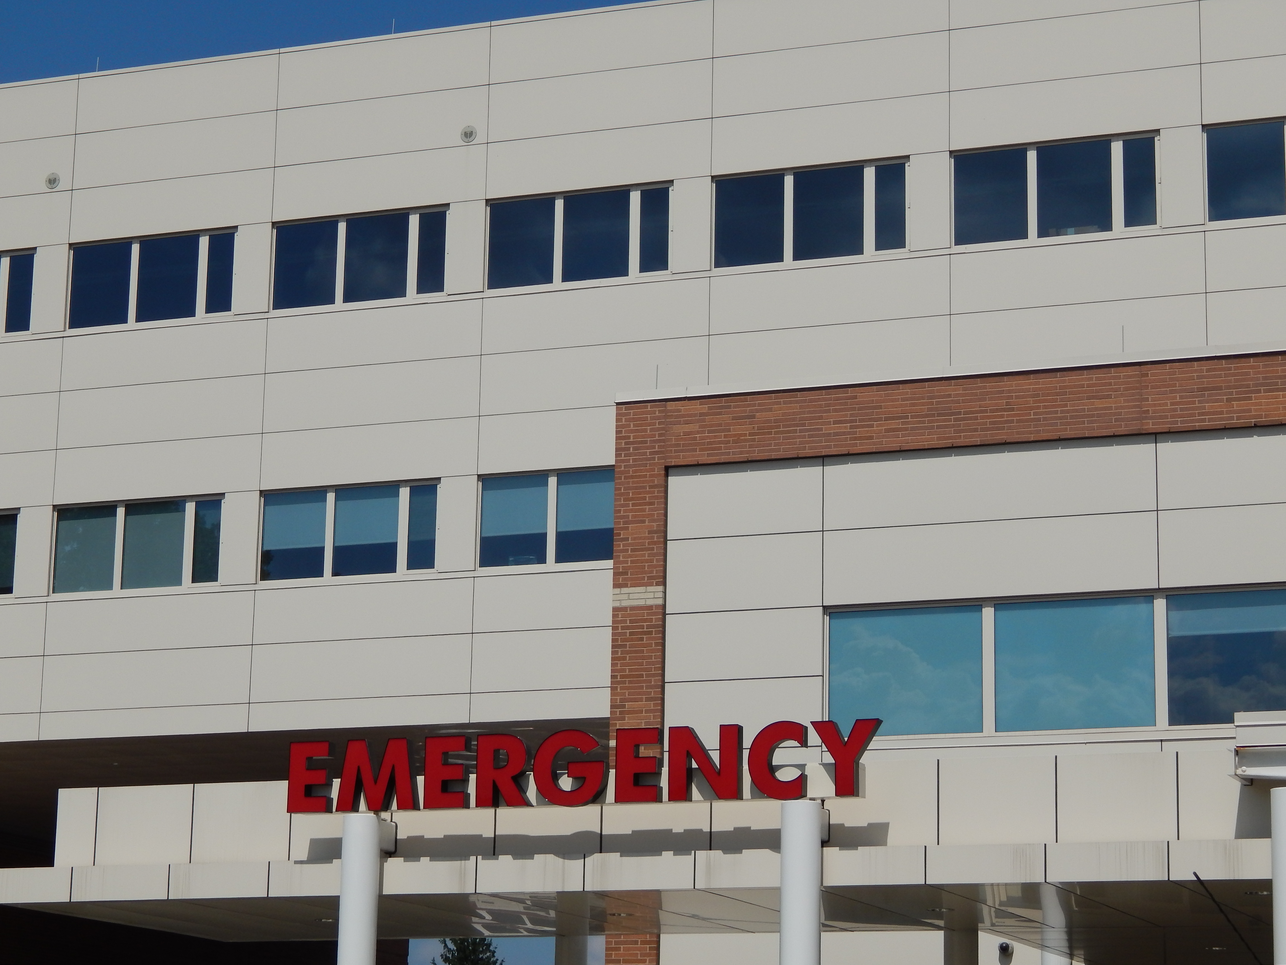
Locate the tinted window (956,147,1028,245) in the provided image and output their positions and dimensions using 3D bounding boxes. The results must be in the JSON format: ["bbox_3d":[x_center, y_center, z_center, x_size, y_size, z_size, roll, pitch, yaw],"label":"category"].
[{"bbox_3d":[5.209,-4.242,47.672,1.126,1.410,0.100,-4,-14,21],"label":"tinted window"}]

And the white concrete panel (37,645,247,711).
[{"bbox_3d":[-7.955,3.169,51.258,3.820,0.932,0.100,-4,-14,21],"label":"white concrete panel"}]

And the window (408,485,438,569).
[{"bbox_3d":[-3.340,0.698,48.678,0.461,1.301,0.080,-4,-14,21],"label":"window"}]

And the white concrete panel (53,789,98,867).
[{"bbox_3d":[-5.881,3.605,33.335,0.482,0.823,0.100,-4,-14,21],"label":"white concrete panel"}]

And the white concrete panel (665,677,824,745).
[{"bbox_3d":[1.113,2.547,35.034,1.816,0.753,0.100,-4,-14,21],"label":"white concrete panel"}]

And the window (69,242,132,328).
[{"bbox_3d":[-8.992,-3.260,53.125,1.126,1.418,0.100,-4,-14,21],"label":"window"}]

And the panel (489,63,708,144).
[{"bbox_3d":[-0.665,-5.980,50.347,3.790,0.975,0.120,-4,-14,21],"label":"panel"}]

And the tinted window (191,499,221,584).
[{"bbox_3d":[-6.800,0.933,50.008,0.460,1.313,0.080,-4,-14,21],"label":"tinted window"}]

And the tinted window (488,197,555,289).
[{"bbox_3d":[-1.895,-3.746,50.110,1.123,1.406,0.060,-4,-14,21],"label":"tinted window"}]

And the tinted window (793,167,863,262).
[{"bbox_3d":[2.818,-4.070,48.565,1.114,1.422,0.100,-4,-14,21],"label":"tinted window"}]

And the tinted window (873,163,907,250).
[{"bbox_3d":[3.752,-4.148,48.208,0.504,1.345,0.100,-4,-14,21],"label":"tinted window"}]

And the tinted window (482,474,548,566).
[{"bbox_3d":[-2.002,0.603,49.738,1.101,1.388,0.080,-4,-14,21],"label":"tinted window"}]

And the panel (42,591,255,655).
[{"bbox_3d":[-7.912,2.271,51.305,3.800,0.872,0.100,-4,-14,21],"label":"panel"}]

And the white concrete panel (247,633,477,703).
[{"bbox_3d":[-4.393,2.922,49.898,3.822,0.932,0.100,-4,-14,21],"label":"white concrete panel"}]

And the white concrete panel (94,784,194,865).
[{"bbox_3d":[-5.195,3.619,33.450,1.147,0.870,0.100,-4,-14,21],"label":"white concrete panel"}]

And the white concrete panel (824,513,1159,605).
[{"bbox_3d":[3.725,0.836,34.393,3.698,0.824,0.100,-4,-14,21],"label":"white concrete panel"}]

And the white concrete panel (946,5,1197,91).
[{"bbox_3d":[6.431,-6.476,47.635,3.800,0.974,0.100,-4,-14,21],"label":"white concrete panel"}]

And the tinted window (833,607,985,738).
[{"bbox_3d":[2.938,2.120,35.687,1.789,1.386,0.080,-4,-14,21],"label":"tinted window"}]

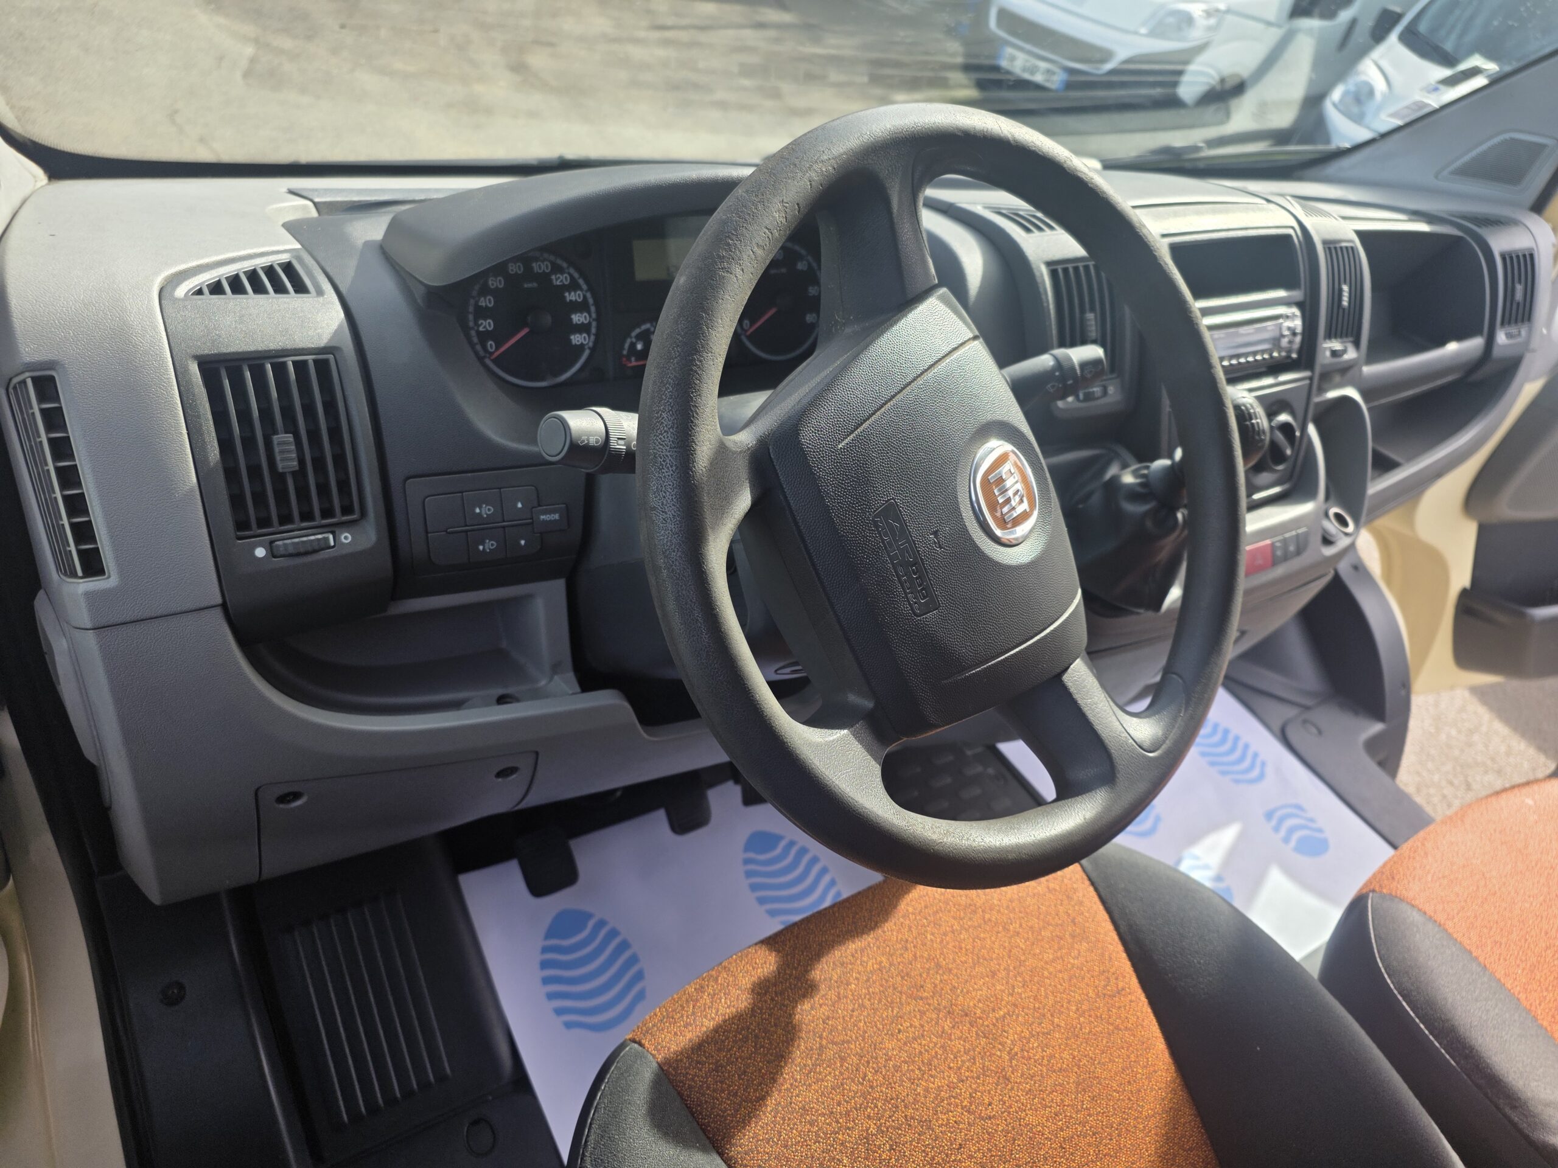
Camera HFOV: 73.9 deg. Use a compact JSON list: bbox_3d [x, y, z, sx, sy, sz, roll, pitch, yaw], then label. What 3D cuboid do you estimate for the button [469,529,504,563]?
[{"bbox_3d":[-0.188,-0.026,0.665,0.023,0.019,0.010,-9,17,-30],"label":"button"}]

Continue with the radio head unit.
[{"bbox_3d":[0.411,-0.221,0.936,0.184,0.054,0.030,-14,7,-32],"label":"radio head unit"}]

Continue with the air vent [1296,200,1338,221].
[{"bbox_3d":[0.553,-0.382,1.060,0.050,0.011,0.042,-14,71,-32],"label":"air vent"}]

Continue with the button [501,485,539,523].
[{"bbox_3d":[-0.168,-0.052,0.671,0.023,0.021,0.010,-9,17,-30],"label":"button"}]

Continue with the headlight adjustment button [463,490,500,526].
[{"bbox_3d":[-0.189,-0.049,0.659,0.023,0.021,0.010,-9,17,-30],"label":"headlight adjustment button"}]

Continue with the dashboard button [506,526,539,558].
[{"bbox_3d":[-0.168,-0.029,0.677,0.023,0.019,0.010,-9,17,-30],"label":"dashboard button"}]

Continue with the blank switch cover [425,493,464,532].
[{"bbox_3d":[-0.209,-0.044,0.647,0.023,0.022,0.010,-9,17,-30],"label":"blank switch cover"}]

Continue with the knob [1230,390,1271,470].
[{"bbox_3d":[0.344,-0.118,0.790,0.056,0.064,0.056,-14,56,-32],"label":"knob"}]

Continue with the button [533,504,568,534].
[{"bbox_3d":[-0.151,-0.043,0.682,0.023,0.016,0.010,-9,17,-30],"label":"button"}]

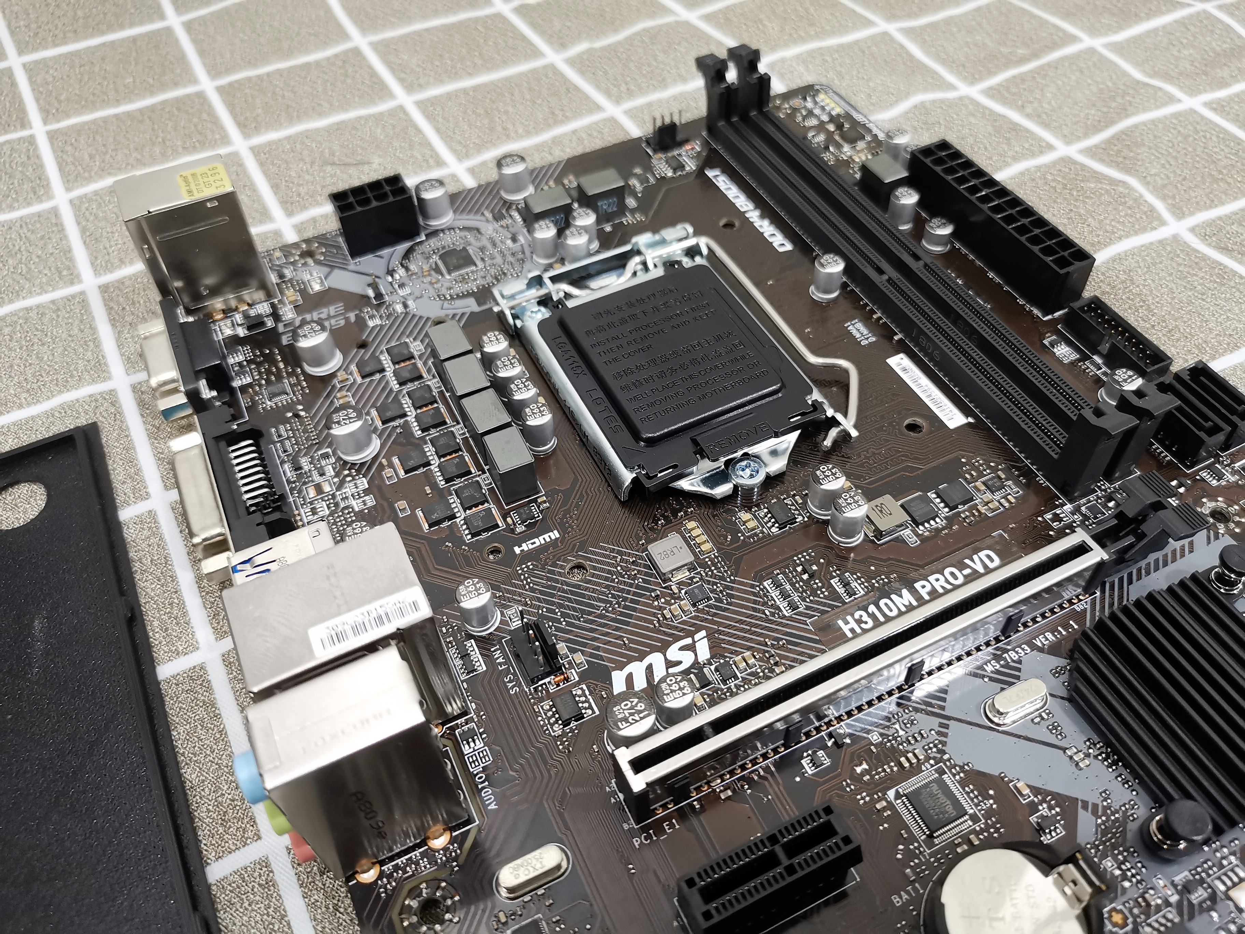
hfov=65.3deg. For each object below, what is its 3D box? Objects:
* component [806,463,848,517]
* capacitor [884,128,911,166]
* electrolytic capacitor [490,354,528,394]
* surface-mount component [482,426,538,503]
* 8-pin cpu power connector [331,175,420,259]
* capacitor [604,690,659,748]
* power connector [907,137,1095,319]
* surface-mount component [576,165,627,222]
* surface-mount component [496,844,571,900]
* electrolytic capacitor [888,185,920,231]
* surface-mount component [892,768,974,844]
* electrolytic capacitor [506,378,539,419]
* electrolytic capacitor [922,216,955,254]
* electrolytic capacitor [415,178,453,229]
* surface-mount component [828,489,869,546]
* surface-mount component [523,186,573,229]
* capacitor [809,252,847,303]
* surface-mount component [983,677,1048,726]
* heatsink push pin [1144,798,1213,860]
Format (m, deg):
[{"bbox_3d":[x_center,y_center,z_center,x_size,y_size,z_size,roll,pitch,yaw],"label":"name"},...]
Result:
[{"bbox_3d":[0.038,0.005,0.182,0.006,0.009,0.006,-1,51,1],"label":"component"},{"bbox_3d":[0.070,-0.082,0.250,0.006,0.008,0.006,-1,51,2],"label":"capacitor"},{"bbox_3d":[-0.024,-0.018,0.203,0.006,0.008,0.006,-1,51,1],"label":"electrolytic capacitor"},{"bbox_3d":[-0.021,0.000,0.188,0.007,0.009,0.010,-22,54,-15],"label":"surface-mount component"},{"bbox_3d":[-0.060,-0.061,0.237,0.018,0.013,0.010,-22,54,-14],"label":"8-pin cpu power connector"},{"bbox_3d":[0.001,0.041,0.155,0.008,0.008,0.008,-1,51,1],"label":"capacitor"},{"bbox_3d":[0.087,-0.057,0.229,0.011,0.013,0.052,-22,54,-15],"label":"power connector"},{"bbox_3d":[-0.005,-0.066,0.240,0.010,0.009,0.007,-22,53,-15],"label":"surface-mount component"},{"bbox_3d":[-0.013,0.059,0.143,0.011,0.003,0.004,-22,53,-15],"label":"surface-mount component"},{"bbox_3d":[0.068,-0.062,0.234,0.006,0.008,0.006,-1,51,2],"label":"electrolytic capacitor"},{"bbox_3d":[0.048,0.051,0.148,0.009,0.002,0.009,-22,53,-15],"label":"surface-mount component"},{"bbox_3d":[-0.020,-0.013,0.199,0.006,0.008,0.006,-1,51,2],"label":"electrolytic capacitor"},{"bbox_3d":[0.075,-0.056,0.233,0.006,0.005,0.006,-1,51,1],"label":"electrolytic capacitor"},{"bbox_3d":[-0.047,-0.065,0.242,0.008,0.009,0.008,-1,51,1],"label":"electrolytic capacitor"},{"bbox_3d":[0.041,0.009,0.178,0.006,0.008,0.006,-1,51,2],"label":"surface-mount component"},{"bbox_3d":[-0.017,-0.061,0.236,0.010,0.010,0.006,-22,53,-15],"label":"surface-mount component"},{"bbox_3d":[0.047,-0.043,0.220,0.007,0.008,0.007,-1,51,1],"label":"capacitor"},{"bbox_3d":[0.065,0.038,0.159,0.011,0.003,0.004,-22,54,-15],"label":"surface-mount component"},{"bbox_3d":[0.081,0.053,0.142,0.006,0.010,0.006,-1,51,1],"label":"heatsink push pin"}]

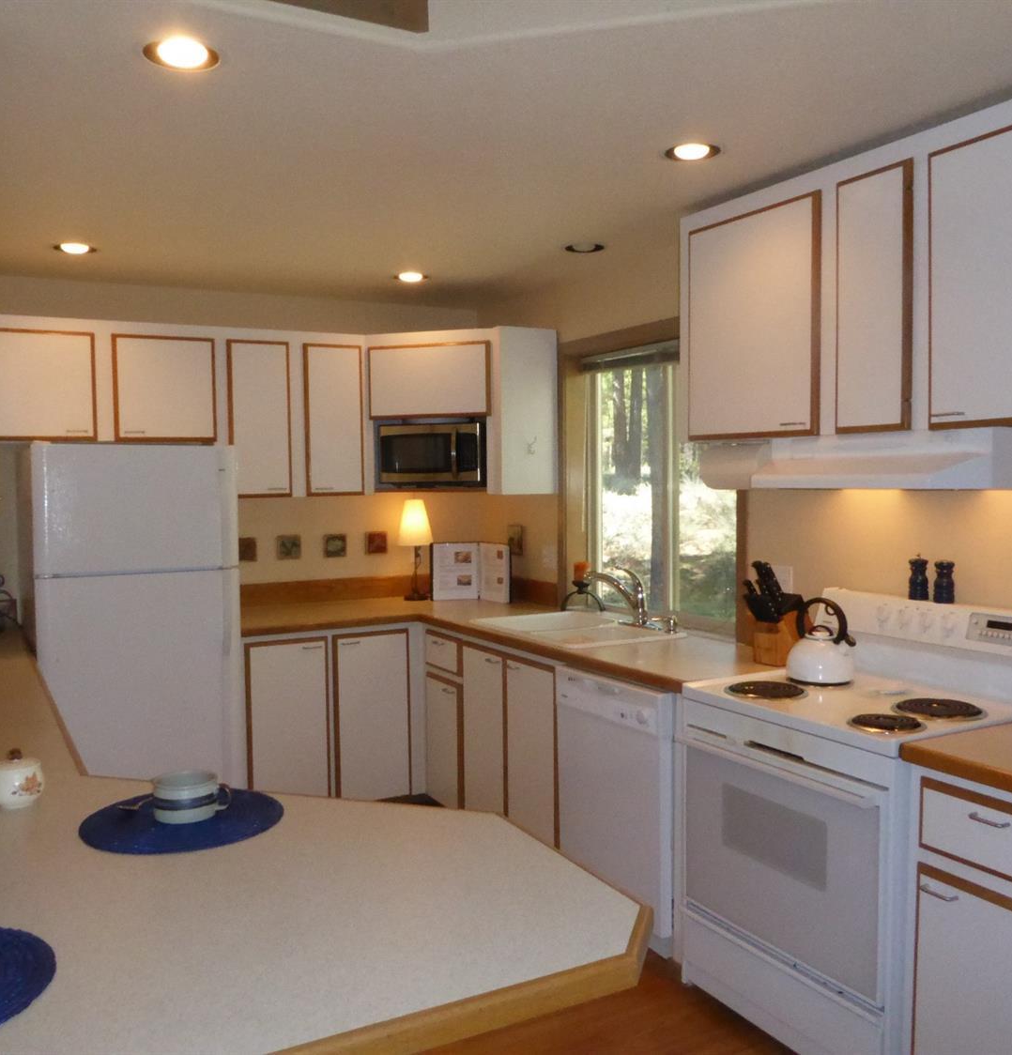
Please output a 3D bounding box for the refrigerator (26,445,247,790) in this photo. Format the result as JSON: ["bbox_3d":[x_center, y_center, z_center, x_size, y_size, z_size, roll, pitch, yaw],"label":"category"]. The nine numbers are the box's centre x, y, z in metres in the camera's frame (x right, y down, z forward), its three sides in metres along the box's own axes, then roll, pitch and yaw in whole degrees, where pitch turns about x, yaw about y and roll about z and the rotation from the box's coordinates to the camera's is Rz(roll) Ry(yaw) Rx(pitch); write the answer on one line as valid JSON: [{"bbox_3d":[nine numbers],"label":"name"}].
[{"bbox_3d":[-1.589,0.511,4.119,0.745,1.680,0.730,-2,3,-30],"label":"refrigerator"}]

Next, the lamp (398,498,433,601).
[{"bbox_3d":[-0.473,0.114,5.072,0.182,0.525,0.182,-1,3,0],"label":"lamp"}]

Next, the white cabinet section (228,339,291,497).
[{"bbox_3d":[-1.191,-0.495,4.566,0.280,0.708,0.329,-3,4,-29],"label":"white cabinet section"}]

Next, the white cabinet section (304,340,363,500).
[{"bbox_3d":[-0.886,-0.509,4.738,0.289,0.708,0.329,-3,4,-29],"label":"white cabinet section"}]

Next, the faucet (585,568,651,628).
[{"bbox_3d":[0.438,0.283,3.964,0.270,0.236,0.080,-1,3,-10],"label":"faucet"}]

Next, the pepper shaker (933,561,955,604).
[{"bbox_3d":[1.248,0.156,2.777,0.060,0.121,0.060,-2,3,-30],"label":"pepper shaker"}]

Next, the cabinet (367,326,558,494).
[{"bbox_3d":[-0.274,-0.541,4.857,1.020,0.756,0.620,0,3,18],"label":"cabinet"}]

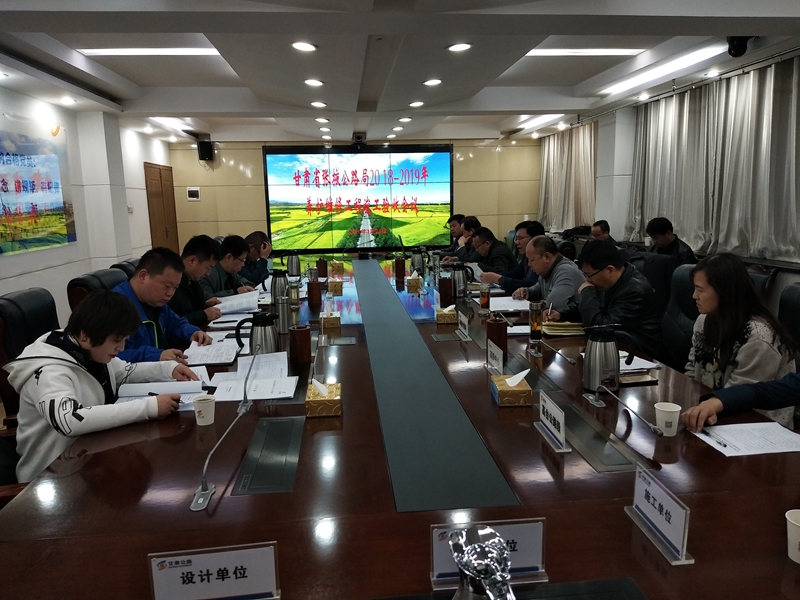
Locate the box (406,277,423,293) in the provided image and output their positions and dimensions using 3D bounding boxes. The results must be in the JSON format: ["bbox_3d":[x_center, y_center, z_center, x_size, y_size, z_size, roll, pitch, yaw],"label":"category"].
[{"bbox_3d":[0.124,-0.152,5.007,0.112,0.056,0.168,0,9,7],"label":"box"}]

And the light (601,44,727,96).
[{"bbox_3d":[2.237,-2.004,5.331,0.190,0.060,2.000,-2,9,-5],"label":"light"}]

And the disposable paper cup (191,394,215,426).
[{"bbox_3d":[-0.630,0.359,1.942,0.071,0.085,0.071,-2,9,-5],"label":"disposable paper cup"}]

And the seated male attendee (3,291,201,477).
[{"bbox_3d":[-1.013,0.536,2.108,0.680,1.170,0.550,0,9,5],"label":"seated male attendee"}]

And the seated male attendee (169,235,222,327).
[{"bbox_3d":[-1.175,0.247,3.690,0.740,1.275,0.560,-1,9,5],"label":"seated male attendee"}]

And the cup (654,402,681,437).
[{"bbox_3d":[0.789,0.354,1.757,0.071,0.085,0.071,-1,9,0],"label":"cup"}]

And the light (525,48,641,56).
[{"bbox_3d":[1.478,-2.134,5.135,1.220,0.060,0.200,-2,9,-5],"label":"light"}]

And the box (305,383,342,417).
[{"bbox_3d":[-0.256,0.341,2.047,0.112,0.056,0.168,-2,9,-5],"label":"box"}]

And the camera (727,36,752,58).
[{"bbox_3d":[2.299,-1.699,4.084,0.140,0.165,0.140,-2,9,-5],"label":"camera"}]

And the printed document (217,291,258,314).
[{"bbox_3d":[-0.974,0.018,3.625,0.275,0.050,0.210,-8,28,-2],"label":"printed document"}]

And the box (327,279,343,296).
[{"bbox_3d":[-0.532,-0.131,4.960,0.112,0.056,0.168,-2,9,-5],"label":"box"}]

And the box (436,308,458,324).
[{"bbox_3d":[0.263,0.095,3.542,0.113,0.054,0.195,-2,9,-5],"label":"box"}]

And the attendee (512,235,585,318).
[{"bbox_3d":[0.945,0.171,4.004,0.640,1.210,0.540,0,9,8],"label":"attendee"}]

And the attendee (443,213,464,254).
[{"bbox_3d":[0.764,-0.397,7.333,0.780,1.295,0.550,-4,9,-13],"label":"attendee"}]

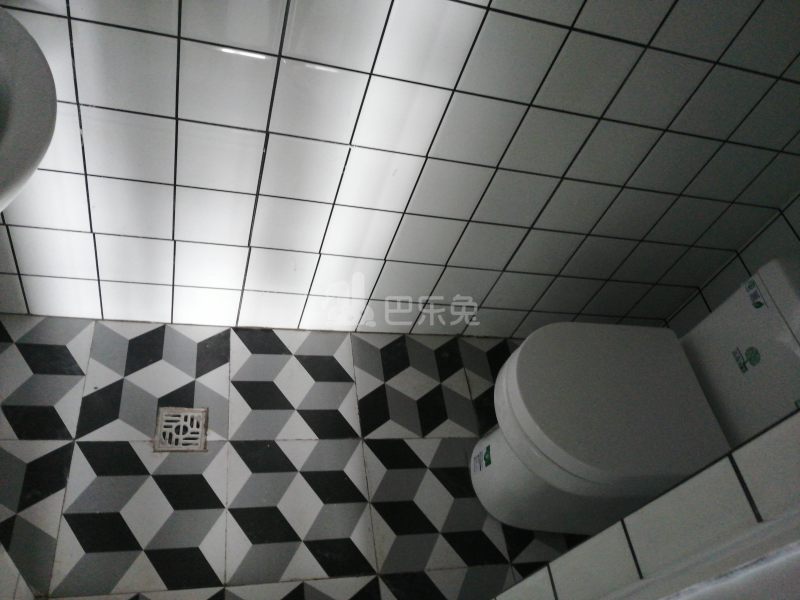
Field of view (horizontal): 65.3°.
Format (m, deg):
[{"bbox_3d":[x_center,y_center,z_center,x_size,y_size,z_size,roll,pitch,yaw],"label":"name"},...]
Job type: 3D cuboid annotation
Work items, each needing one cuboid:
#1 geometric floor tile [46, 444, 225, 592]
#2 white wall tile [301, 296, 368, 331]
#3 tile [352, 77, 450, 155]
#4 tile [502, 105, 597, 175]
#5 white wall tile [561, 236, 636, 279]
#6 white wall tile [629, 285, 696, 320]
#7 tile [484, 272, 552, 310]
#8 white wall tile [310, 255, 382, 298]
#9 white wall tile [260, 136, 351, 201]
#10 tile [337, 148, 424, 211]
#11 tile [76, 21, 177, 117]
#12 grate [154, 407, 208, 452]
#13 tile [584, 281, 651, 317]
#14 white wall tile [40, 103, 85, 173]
[{"bbox_3d":[-0.492,0.413,1.221,0.299,0.010,0.299,4,51,-18],"label":"geometric floor tile"},{"bbox_3d":[-0.167,0.033,1.557,0.149,0.136,0.010,4,51,-18],"label":"white wall tile"},{"bbox_3d":[0.002,-0.327,1.119,0.147,0.146,0.010,4,51,-18],"label":"tile"},{"bbox_3d":[0.286,-0.306,1.210,0.148,0.148,0.010,4,51,-18],"label":"tile"},{"bbox_3d":[0.483,-0.105,1.527,0.148,0.148,0.010,4,51,-18],"label":"white wall tile"},{"bbox_3d":[0.723,0.006,1.732,0.139,0.148,0.010,4,51,-18],"label":"white wall tile"},{"bbox_3d":[0.301,-0.024,1.592,0.148,0.148,0.010,4,51,-18],"label":"tile"},{"bbox_3d":[-0.126,-0.054,1.452,0.149,0.149,0.010,4,51,-18],"label":"white wall tile"},{"bbox_3d":[-0.183,-0.245,1.176,0.147,0.147,0.010,4,51,-18],"label":"white wall tile"},{"bbox_3d":[-0.042,-0.236,1.227,0.148,0.148,0.010,4,51,-18],"label":"tile"},{"bbox_3d":[-0.426,-0.359,0.979,0.147,0.146,0.010,4,51,-18],"label":"tile"},{"bbox_3d":[-0.463,0.278,1.331,0.102,0.012,0.103,4,51,-18],"label":"grate"},{"bbox_3d":[0.587,-0.004,1.692,0.147,0.144,0.010,4,51,-18],"label":"tile"},{"bbox_3d":[-0.612,-0.278,1.042,0.147,0.146,0.010,4,51,-18],"label":"white wall tile"}]

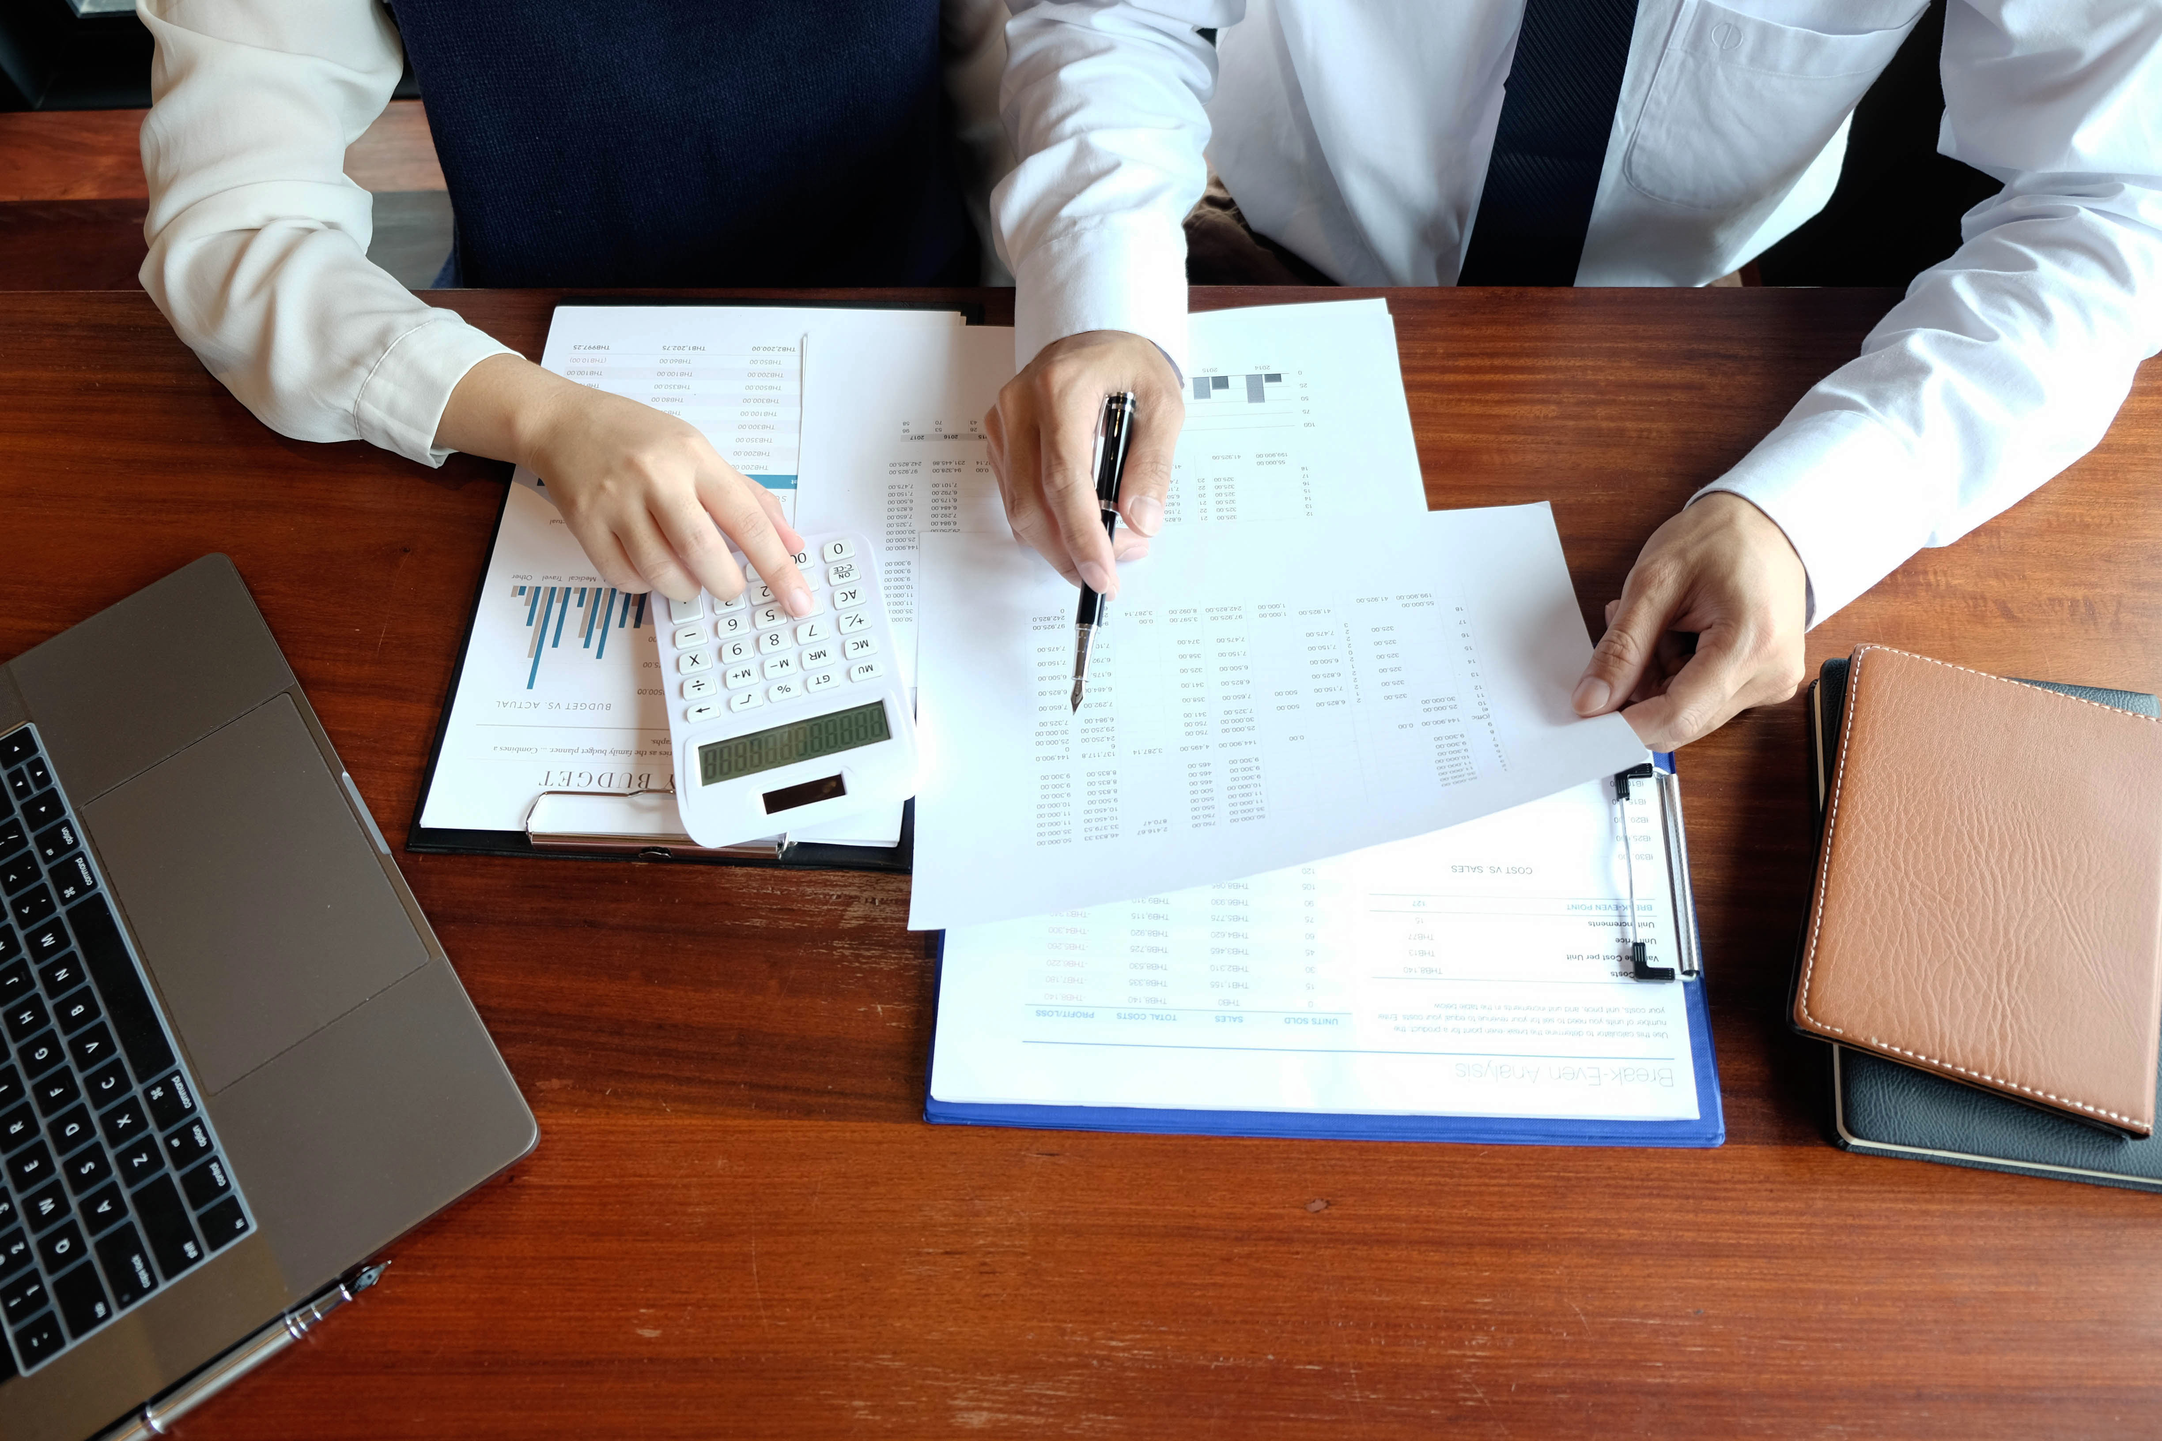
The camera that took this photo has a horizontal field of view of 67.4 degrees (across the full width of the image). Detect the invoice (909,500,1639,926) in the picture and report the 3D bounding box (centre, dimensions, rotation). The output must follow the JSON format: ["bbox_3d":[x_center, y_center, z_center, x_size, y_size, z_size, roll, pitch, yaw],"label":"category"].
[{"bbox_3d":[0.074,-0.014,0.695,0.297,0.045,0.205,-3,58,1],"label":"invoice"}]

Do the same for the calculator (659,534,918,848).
[{"bbox_3d":[-0.129,-0.017,0.708,0.105,0.025,0.147,-13,58,-5],"label":"calculator"}]

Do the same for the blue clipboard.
[{"bbox_3d":[0.093,0.058,0.678,0.297,0.006,0.210,1,62,2],"label":"blue clipboard"}]

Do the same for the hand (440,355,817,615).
[{"bbox_3d":[-0.207,-0.103,0.722,0.188,0.068,0.080,31,67,17],"label":"hand"}]

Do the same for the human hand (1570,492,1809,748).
[{"bbox_3d":[0.247,-0.028,0.653,0.085,0.085,0.120,34,68,18],"label":"human hand"}]

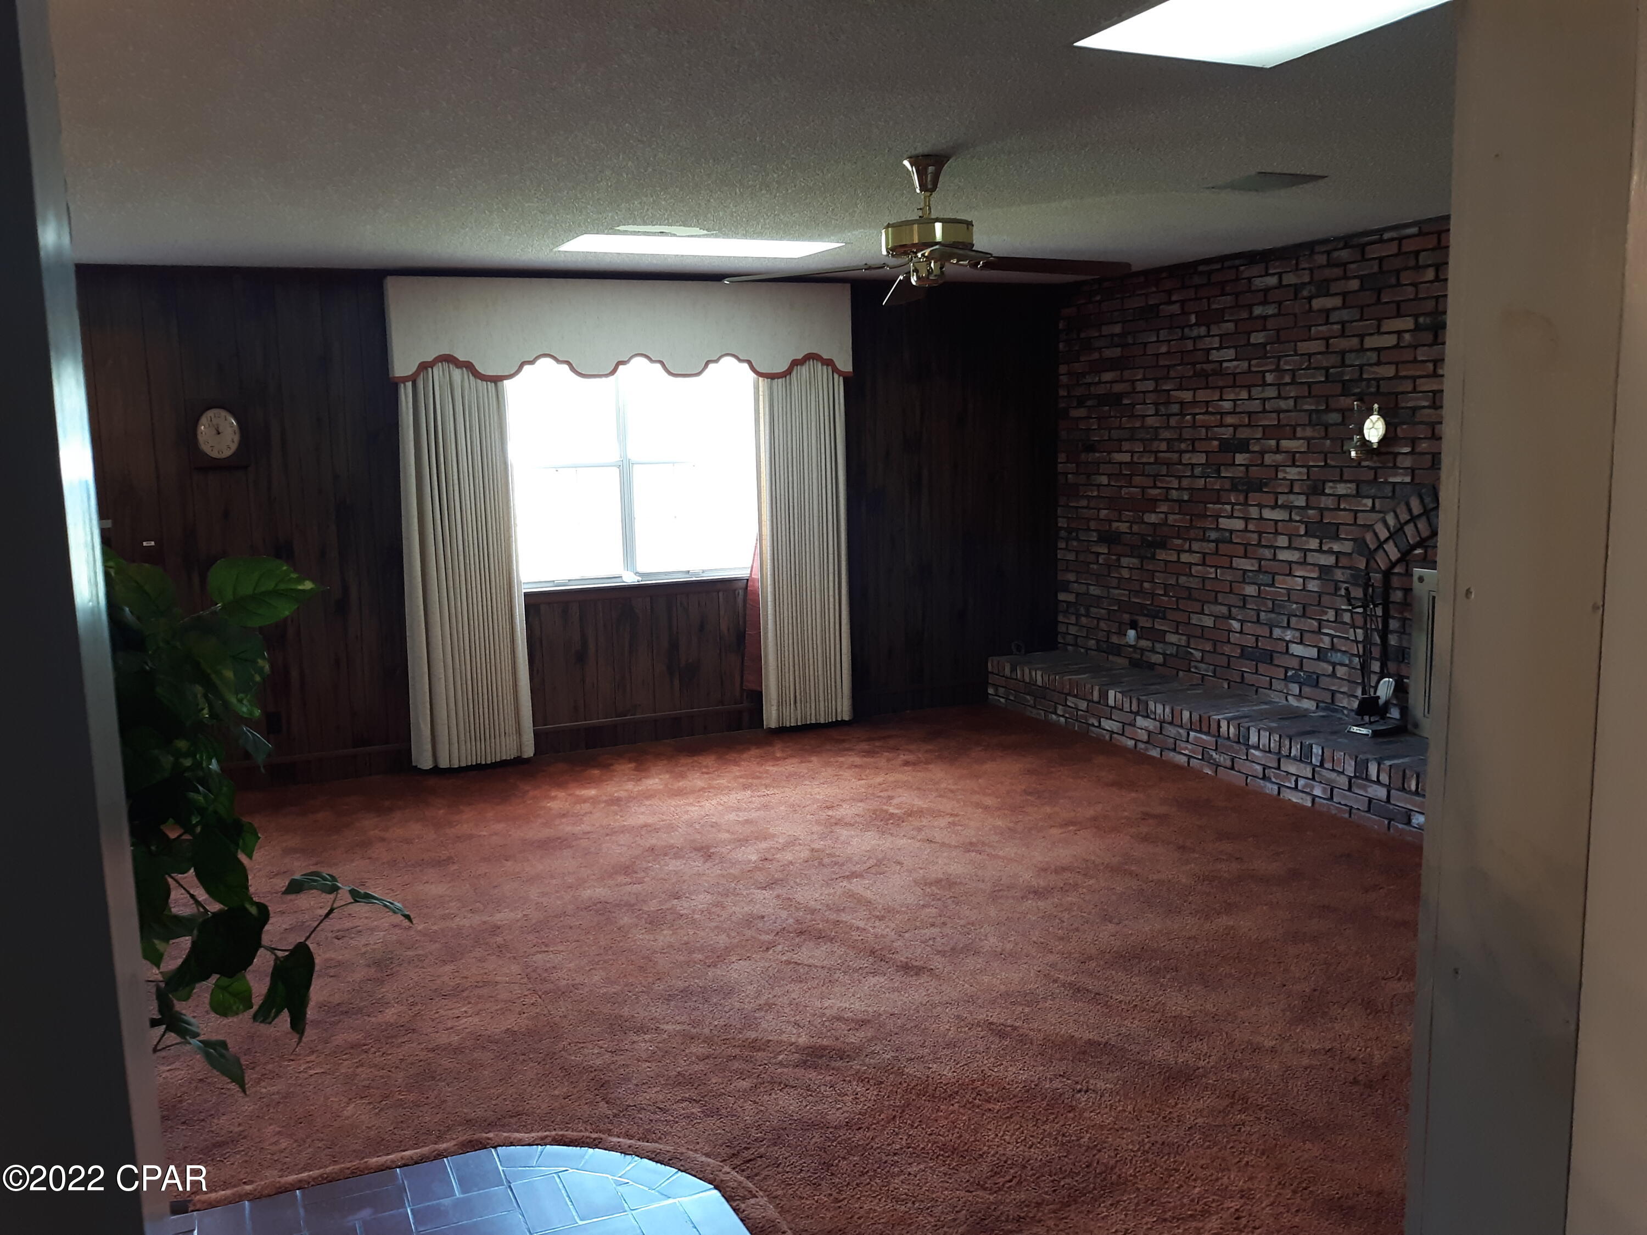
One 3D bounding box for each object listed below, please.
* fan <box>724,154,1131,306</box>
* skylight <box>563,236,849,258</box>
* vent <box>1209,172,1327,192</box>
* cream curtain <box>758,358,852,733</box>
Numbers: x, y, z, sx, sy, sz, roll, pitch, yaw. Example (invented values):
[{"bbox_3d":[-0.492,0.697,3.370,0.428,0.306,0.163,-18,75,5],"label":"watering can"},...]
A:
[{"bbox_3d":[0.331,-1.248,4.220,1.310,0.400,1.310,-2,8,-3],"label":"fan"},{"bbox_3d":[-0.566,-1.710,6.101,1.200,0.060,0.525,-5,9,-24],"label":"skylight"},{"bbox_3d":[1.571,-1.552,4.769,0.305,0.030,0.305,-5,9,-24],"label":"vent"},{"bbox_3d":[-0.106,-0.470,7.455,0.535,2.158,0.140,-5,9,-24],"label":"cream curtain"}]

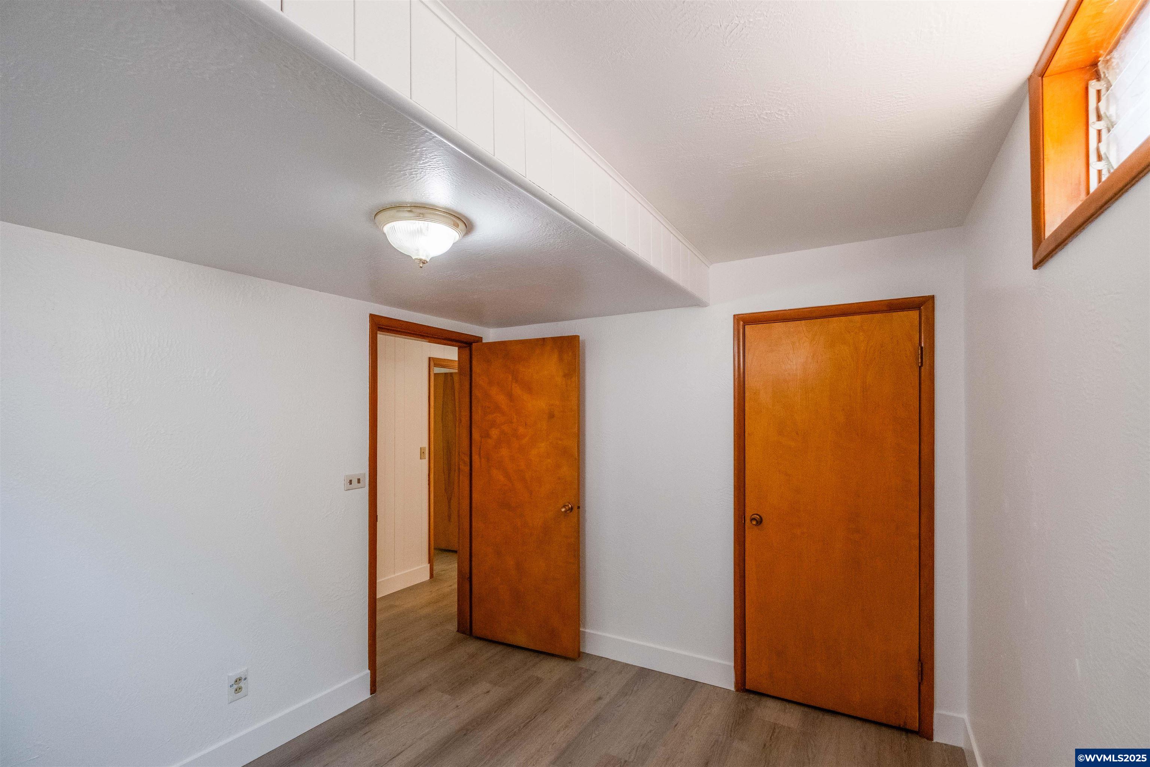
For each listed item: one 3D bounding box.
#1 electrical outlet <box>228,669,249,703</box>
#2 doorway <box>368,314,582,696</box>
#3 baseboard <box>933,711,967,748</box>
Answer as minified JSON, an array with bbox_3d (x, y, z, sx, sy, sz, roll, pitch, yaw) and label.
[{"bbox_3d":[-1.486,1.333,2.113,0.010,0.122,0.077,-1,-3,33],"label":"electrical outlet"},{"bbox_3d":[-0.620,0.680,2.870,0.840,2.100,0.930,-1,-3,33],"label":"doorway"},{"bbox_3d":[1.754,1.620,2.243,0.108,0.143,0.016,-1,-2,27],"label":"baseboard"}]

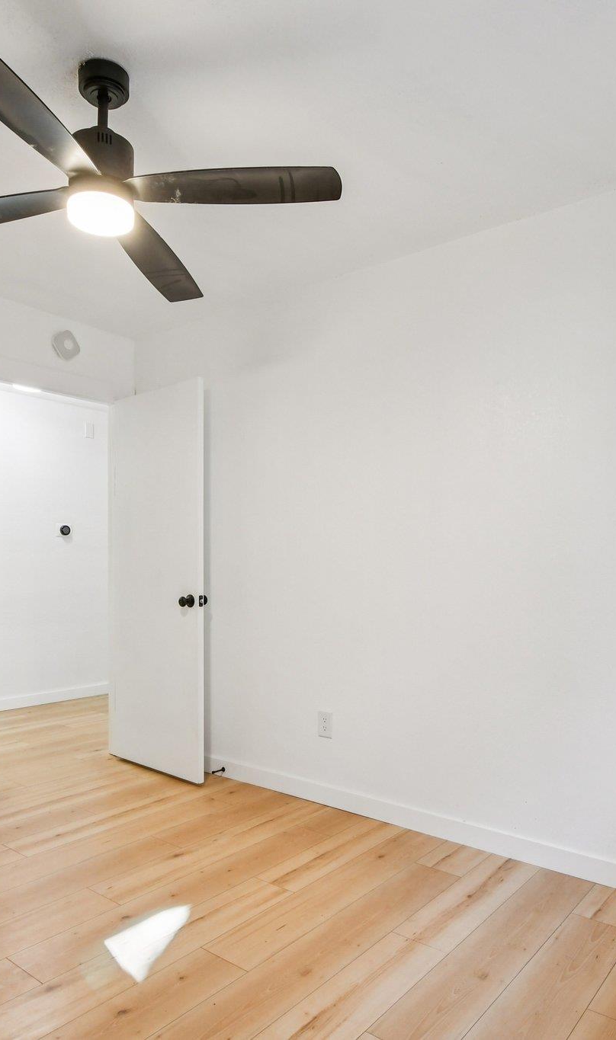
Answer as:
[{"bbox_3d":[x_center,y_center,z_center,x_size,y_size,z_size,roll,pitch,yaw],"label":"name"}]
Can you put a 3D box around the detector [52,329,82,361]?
[{"bbox_3d":[-1.305,-0.943,3.515,0.042,0.148,0.145,-1,-1,40],"label":"detector"}]

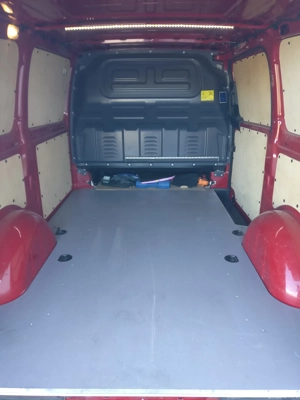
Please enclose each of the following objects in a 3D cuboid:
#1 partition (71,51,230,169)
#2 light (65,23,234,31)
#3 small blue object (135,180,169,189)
[{"bbox_3d":[0.000,-0.847,3.164,1.560,1.120,0.180,0,18,1],"label":"partition"},{"bbox_3d":[-0.004,-1.038,1.938,1.010,0.030,0.018,0,18,1],"label":"light"},{"bbox_3d":[0.039,-0.169,3.533,0.370,0.078,0.095,0,18,1],"label":"small blue object"}]

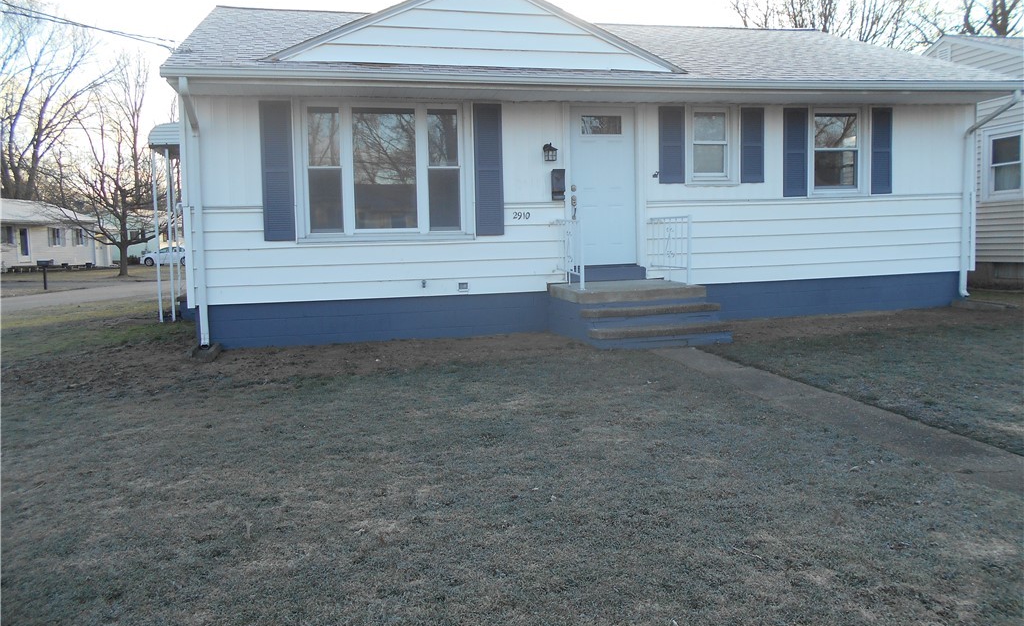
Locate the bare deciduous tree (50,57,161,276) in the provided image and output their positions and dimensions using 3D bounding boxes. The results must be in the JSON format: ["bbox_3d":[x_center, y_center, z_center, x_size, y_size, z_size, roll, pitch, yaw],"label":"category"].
[{"bbox_3d":[-20.723,-7.627,39.500,6.300,11.196,6.000,-4,5,-27],"label":"bare deciduous tree"}]

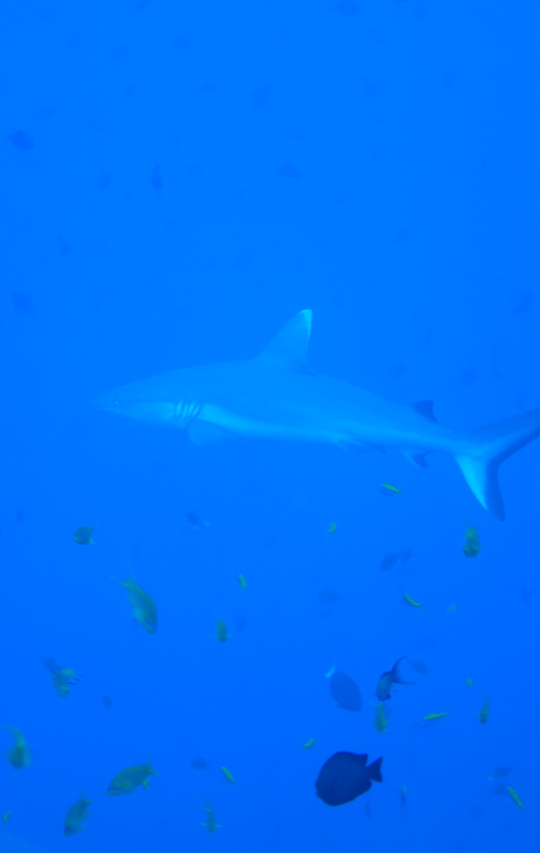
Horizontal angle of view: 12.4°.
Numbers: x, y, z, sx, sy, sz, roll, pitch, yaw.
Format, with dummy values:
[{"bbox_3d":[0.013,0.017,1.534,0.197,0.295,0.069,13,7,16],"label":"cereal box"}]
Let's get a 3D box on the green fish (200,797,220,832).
[{"bbox_3d":[-0.115,0.750,4.800,0.025,0.090,0.035,-4,-42,-4],"label":"green fish"}]

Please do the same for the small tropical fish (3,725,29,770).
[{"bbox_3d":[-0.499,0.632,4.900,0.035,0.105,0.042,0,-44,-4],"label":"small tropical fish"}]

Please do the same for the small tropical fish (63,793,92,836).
[{"bbox_3d":[-0.356,0.717,4.600,0.040,0.100,0.022,33,-21,1],"label":"small tropical fish"}]

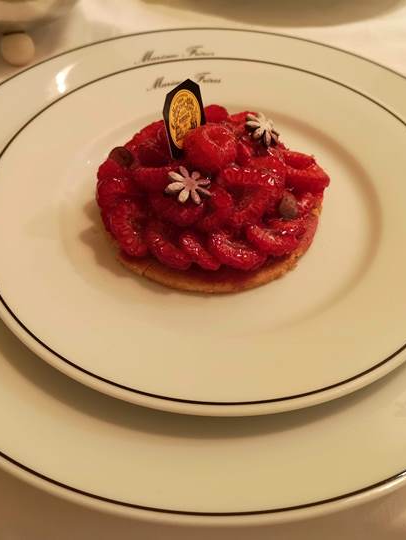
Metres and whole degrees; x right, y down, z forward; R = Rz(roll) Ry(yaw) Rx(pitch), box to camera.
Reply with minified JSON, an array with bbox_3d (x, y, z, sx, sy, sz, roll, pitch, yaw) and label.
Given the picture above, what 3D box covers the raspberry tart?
[{"bbox_3d":[0.003,-0.040,0.233,0.099,0.034,0.099,0,52,0],"label":"raspberry tart"}]

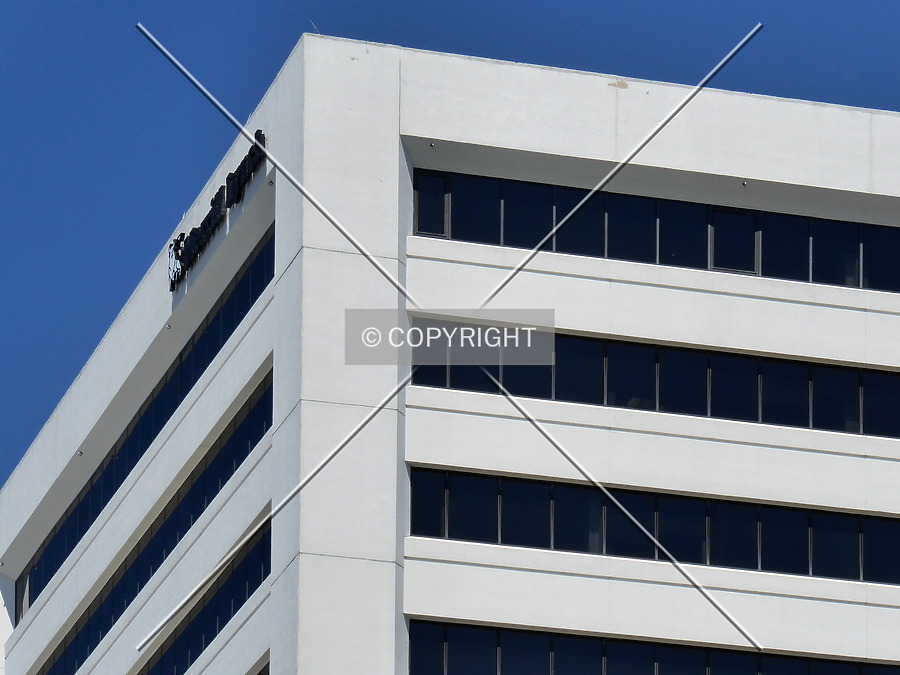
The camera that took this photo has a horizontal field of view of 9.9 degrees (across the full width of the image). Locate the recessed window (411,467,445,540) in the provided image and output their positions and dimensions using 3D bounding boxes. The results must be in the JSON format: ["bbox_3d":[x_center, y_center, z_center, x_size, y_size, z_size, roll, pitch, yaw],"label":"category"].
[{"bbox_3d":[-0.552,4.274,133.909,0.910,1.768,0.120,6,-21,-15],"label":"recessed window"}]

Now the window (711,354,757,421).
[{"bbox_3d":[7.338,1.343,134.124,1.285,1.789,0.120,7,-22,-16],"label":"window"}]

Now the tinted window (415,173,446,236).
[{"bbox_3d":[-0.512,-3.474,136.815,0.824,1.611,0.120,6,-21,-15],"label":"tinted window"}]

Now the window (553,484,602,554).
[{"bbox_3d":[3.083,4.398,125.675,1.225,1.616,0.120,6,-21,-15],"label":"window"}]

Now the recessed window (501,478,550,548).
[{"bbox_3d":[1.903,4.466,131.124,1.320,1.790,0.120,7,-22,-16],"label":"recessed window"}]

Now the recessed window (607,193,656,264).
[{"bbox_3d":[4.707,-2.800,134.870,1.351,1.913,0.120,7,-22,-16],"label":"recessed window"}]

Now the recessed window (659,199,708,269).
[{"bbox_3d":[6.074,-2.679,135.272,1.353,1.862,0.120,7,-22,-16],"label":"recessed window"}]

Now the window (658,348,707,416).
[{"bbox_3d":[5.980,1.185,133.739,1.284,1.784,0.120,7,-22,-16],"label":"window"}]

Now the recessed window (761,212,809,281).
[{"bbox_3d":[8.750,-2.354,136.025,1.300,1.823,0.120,7,-22,-16],"label":"recessed window"}]

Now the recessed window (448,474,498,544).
[{"bbox_3d":[0.609,4.414,134.225,1.298,1.677,0.120,6,-21,-15],"label":"recessed window"}]

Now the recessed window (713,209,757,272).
[{"bbox_3d":[7.421,-2.503,135.646,1.190,1.718,0.120,7,-22,-16],"label":"recessed window"}]

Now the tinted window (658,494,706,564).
[{"bbox_3d":[5.625,4.690,126.365,1.234,1.573,0.120,6,-21,-15],"label":"tinted window"}]

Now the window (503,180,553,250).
[{"bbox_3d":[1.910,-3.005,128.038,1.241,1.657,0.120,6,-21,-15],"label":"window"}]

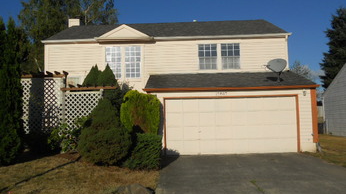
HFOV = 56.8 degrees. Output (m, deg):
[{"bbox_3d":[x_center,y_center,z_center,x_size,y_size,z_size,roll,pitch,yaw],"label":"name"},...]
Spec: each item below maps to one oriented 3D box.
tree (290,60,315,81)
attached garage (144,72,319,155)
[{"bbox_3d":[16.143,-0.297,39.658,4.200,8.680,4.200,-1,-5,2],"label":"tree"},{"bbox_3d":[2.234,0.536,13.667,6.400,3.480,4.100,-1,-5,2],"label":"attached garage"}]

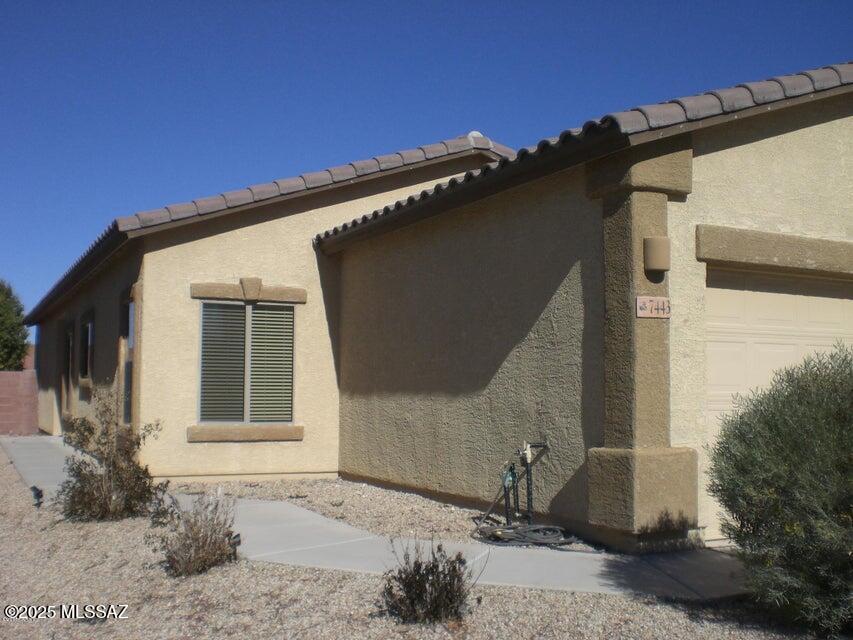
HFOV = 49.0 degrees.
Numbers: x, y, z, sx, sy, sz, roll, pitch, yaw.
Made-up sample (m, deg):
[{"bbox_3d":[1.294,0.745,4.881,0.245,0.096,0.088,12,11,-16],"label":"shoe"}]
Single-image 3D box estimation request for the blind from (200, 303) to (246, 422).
[{"bbox_3d":[-2.523,0.535,11.606,0.567,1.458,0.060,3,-5,-27],"label":"blind"}]

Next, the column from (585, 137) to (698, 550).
[{"bbox_3d":[1.673,0.156,7.336,0.611,3.179,0.555,3,-5,-27],"label":"column"}]

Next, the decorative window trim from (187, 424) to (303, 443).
[{"bbox_3d":[-2.230,1.401,11.591,1.461,0.194,0.088,3,-5,-27],"label":"decorative window trim"}]

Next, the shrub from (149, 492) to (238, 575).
[{"bbox_3d":[-1.562,1.393,6.302,0.586,0.496,0.527,1,-5,-14],"label":"shrub"}]

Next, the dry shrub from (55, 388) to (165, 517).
[{"bbox_3d":[-3.034,1.255,9.076,1.066,1.186,0.981,2,-5,-18],"label":"dry shrub"}]

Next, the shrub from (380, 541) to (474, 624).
[{"bbox_3d":[0.006,1.368,4.999,0.485,0.388,0.437,0,-5,0],"label":"shrub"}]

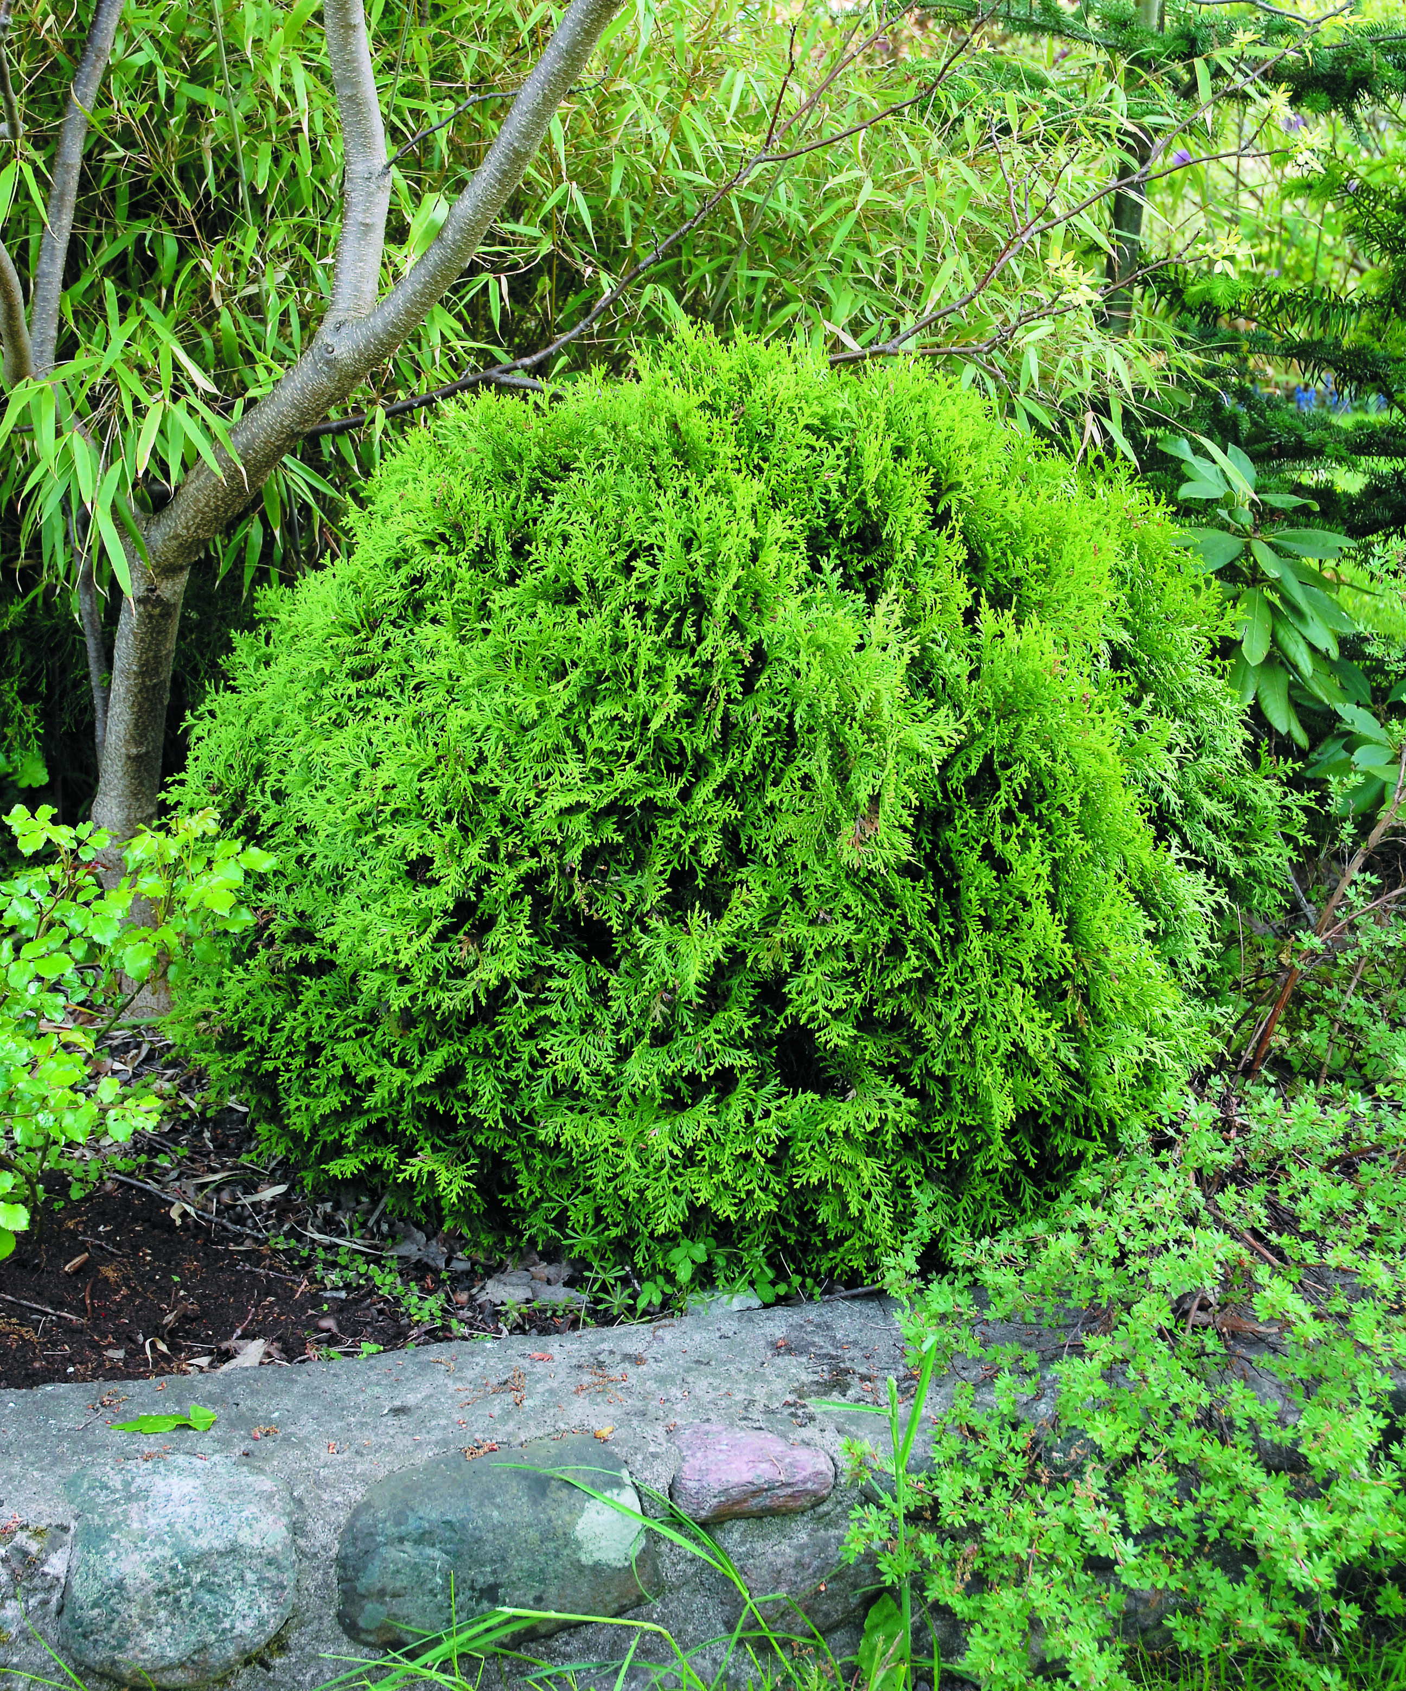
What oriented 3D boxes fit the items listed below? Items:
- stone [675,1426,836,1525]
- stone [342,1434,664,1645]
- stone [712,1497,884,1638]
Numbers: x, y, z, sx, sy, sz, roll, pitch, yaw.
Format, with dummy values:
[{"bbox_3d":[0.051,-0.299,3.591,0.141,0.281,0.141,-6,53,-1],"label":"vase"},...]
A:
[{"bbox_3d":[0.046,0.595,2.380,0.150,0.080,0.100,-4,17,-12],"label":"stone"},{"bbox_3d":[-0.185,0.633,2.280,0.285,0.180,0.175,-4,17,-12],"label":"stone"},{"bbox_3d":[0.094,0.672,2.340,0.165,0.115,0.120,-4,17,-12],"label":"stone"}]

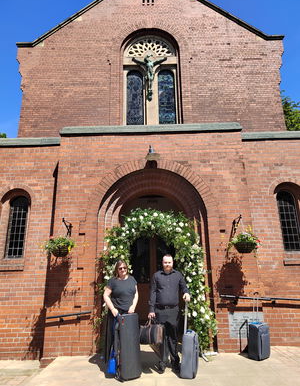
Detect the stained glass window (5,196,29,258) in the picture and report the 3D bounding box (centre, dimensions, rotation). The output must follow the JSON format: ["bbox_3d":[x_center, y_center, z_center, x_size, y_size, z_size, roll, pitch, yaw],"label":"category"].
[{"bbox_3d":[-3.101,0.783,6.203,0.459,1.449,0.100,-1,-15,1],"label":"stained glass window"}]

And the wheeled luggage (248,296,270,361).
[{"bbox_3d":[1.889,2.340,4.744,0.340,1.050,0.240,9,-18,-32],"label":"wheeled luggage"}]

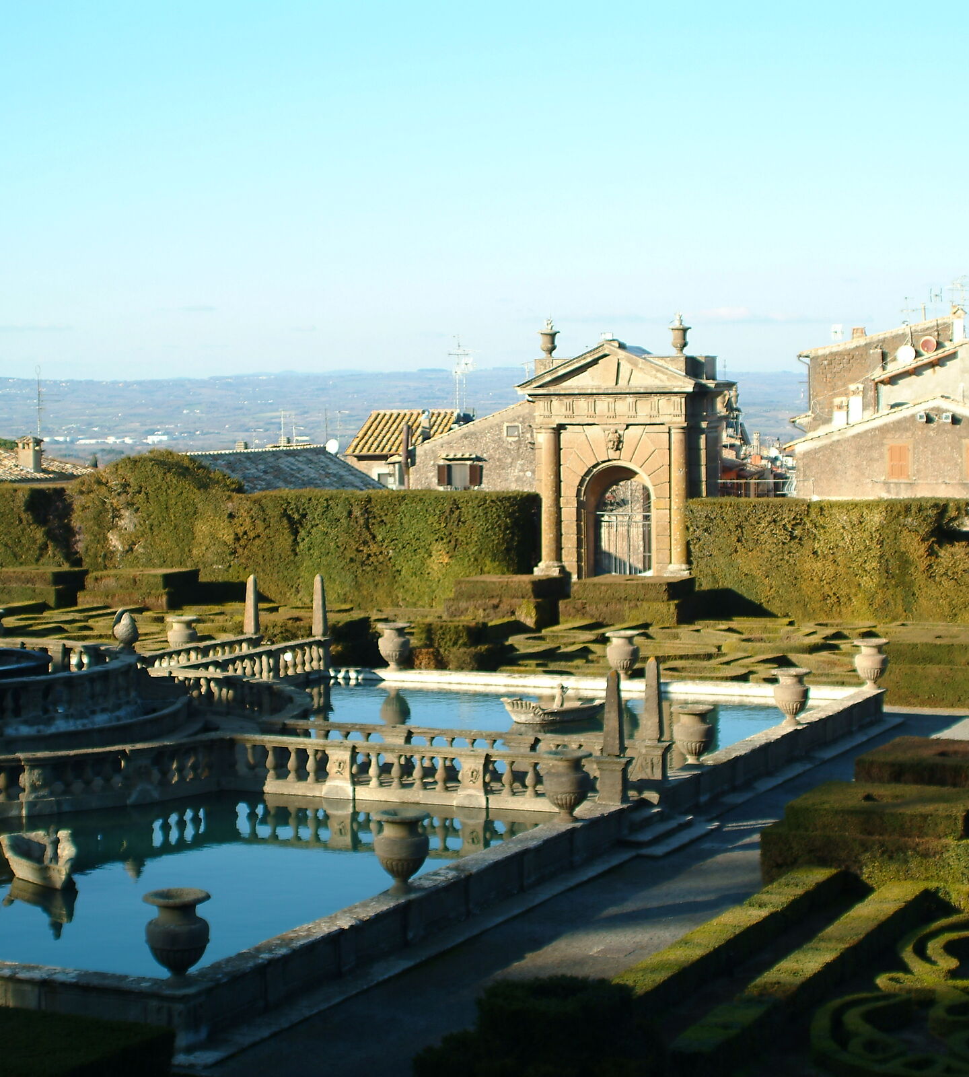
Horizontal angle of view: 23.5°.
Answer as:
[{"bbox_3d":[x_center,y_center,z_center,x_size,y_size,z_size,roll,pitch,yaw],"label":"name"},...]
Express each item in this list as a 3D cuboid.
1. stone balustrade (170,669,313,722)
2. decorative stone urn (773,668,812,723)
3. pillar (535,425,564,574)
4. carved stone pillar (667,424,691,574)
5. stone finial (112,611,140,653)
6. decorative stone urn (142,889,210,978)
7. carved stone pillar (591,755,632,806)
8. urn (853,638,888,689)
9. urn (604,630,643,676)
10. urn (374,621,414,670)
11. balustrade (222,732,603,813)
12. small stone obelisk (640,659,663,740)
[{"bbox_3d":[-5.173,3.813,51.825,2.020,0.995,9.853,-2,4,-20],"label":"stone balustrade"},{"bbox_3d":[6.563,3.336,49.722,0.842,1.102,0.842,-1,4,0],"label":"decorative stone urn"},{"bbox_3d":[2.456,-1.408,85.657,0.949,5.522,0.949,1,4,25],"label":"pillar"},{"bbox_3d":[6.783,-1.388,81.426,0.706,5.292,0.706,1,4,26],"label":"carved stone pillar"},{"bbox_3d":[-7.570,1.987,49.278,0.490,0.878,0.490,-1,4,0],"label":"stone finial"},{"bbox_3d":[-3.735,4.793,28.298,0.842,1.102,0.842,-1,4,0],"label":"decorative stone urn"},{"bbox_3d":[2.200,4.194,40.476,0.562,0.778,0.533,1,4,26],"label":"carved stone pillar"},{"bbox_3d":[9.105,2.947,55.007,0.842,1.102,0.842,1,4,26],"label":"urn"},{"bbox_3d":[3.496,2.989,59.007,0.859,1.114,0.859,1,4,25],"label":"urn"},{"bbox_3d":[-2.415,2.879,61.790,0.859,1.114,0.859,1,4,25],"label":"urn"},{"bbox_3d":[-1.302,4.341,42.989,7.803,1.040,0.459,1,4,25],"label":"balustrade"},{"bbox_3d":[3.029,2.904,42.417,0.331,1.498,0.331,1,4,26],"label":"small stone obelisk"}]

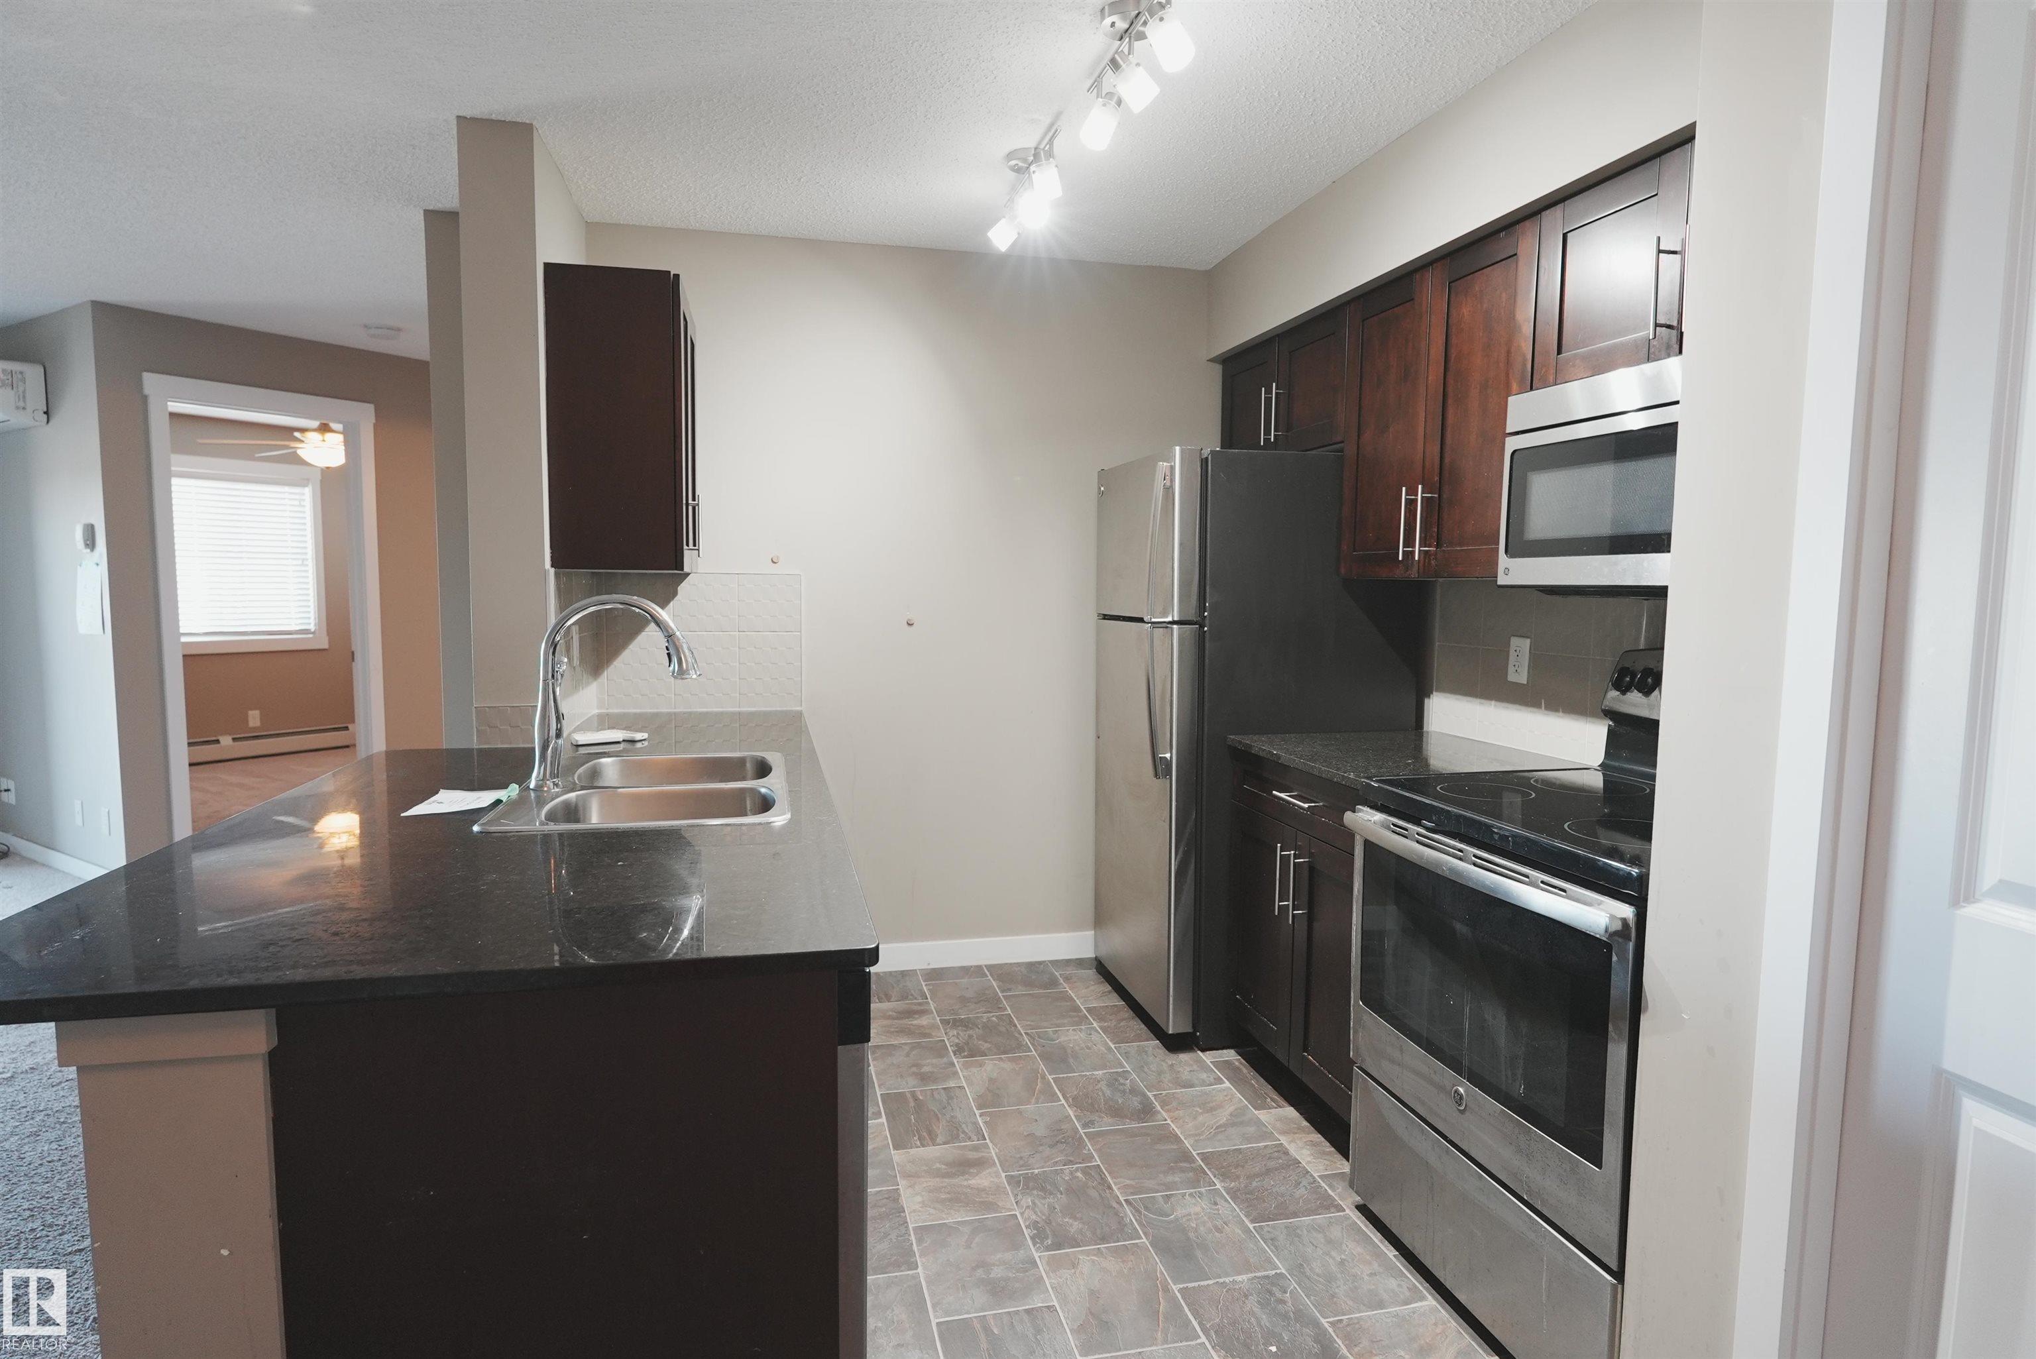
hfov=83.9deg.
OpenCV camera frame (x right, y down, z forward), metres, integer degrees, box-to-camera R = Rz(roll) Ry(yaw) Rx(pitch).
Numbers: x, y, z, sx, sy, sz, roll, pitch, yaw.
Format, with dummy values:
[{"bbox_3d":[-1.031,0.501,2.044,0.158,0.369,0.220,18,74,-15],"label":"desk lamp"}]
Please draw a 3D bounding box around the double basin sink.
[{"bbox_3d":[-0.754,0.304,2.376,0.528,0.180,0.810,-1,5,-13],"label":"double basin sink"}]

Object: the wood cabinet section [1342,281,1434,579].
[{"bbox_3d":[1.120,-0.650,3.018,0.335,0.765,0.390,0,5,-13],"label":"wood cabinet section"}]

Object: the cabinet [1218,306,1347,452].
[{"bbox_3d":[0.984,-0.895,3.618,0.340,0.382,0.855,-1,5,-13],"label":"cabinet"}]

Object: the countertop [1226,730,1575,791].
[{"bbox_3d":[0.974,0.202,2.927,0.620,0.032,0.742,-1,5,-13],"label":"countertop"}]

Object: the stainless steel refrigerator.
[{"bbox_3d":[0.717,0.182,3.611,0.780,1.718,0.703,-1,5,-13],"label":"stainless steel refrigerator"}]

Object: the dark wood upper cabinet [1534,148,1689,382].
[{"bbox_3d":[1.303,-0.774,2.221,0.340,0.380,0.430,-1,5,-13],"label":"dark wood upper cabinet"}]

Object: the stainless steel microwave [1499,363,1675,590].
[{"bbox_3d":[1.305,-0.364,2.103,0.380,0.418,0.770,-1,5,-13],"label":"stainless steel microwave"}]

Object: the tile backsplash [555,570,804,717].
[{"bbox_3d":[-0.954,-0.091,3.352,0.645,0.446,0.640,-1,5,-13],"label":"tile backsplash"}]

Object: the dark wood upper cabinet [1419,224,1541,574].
[{"bbox_3d":[1.209,-0.618,2.642,0.340,0.760,0.405,-1,5,-13],"label":"dark wood upper cabinet"}]

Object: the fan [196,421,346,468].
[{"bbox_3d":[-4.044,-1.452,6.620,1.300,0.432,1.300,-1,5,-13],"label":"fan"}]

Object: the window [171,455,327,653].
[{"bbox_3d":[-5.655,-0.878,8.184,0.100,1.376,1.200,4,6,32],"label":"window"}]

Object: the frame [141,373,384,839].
[{"bbox_3d":[-3.457,-0.230,5.256,0.130,2.178,0.956,4,6,32],"label":"frame"}]

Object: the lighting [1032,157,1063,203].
[{"bbox_3d":[0.068,-1.179,2.672,0.070,0.105,0.070,-1,5,-13],"label":"lighting"}]

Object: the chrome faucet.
[{"bbox_3d":[-0.832,0.022,2.347,0.330,0.398,0.075,-1,5,-13],"label":"chrome faucet"}]

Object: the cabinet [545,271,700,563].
[{"bbox_3d":[-1.103,-0.692,3.247,0.336,0.763,0.726,-1,5,-13],"label":"cabinet"}]

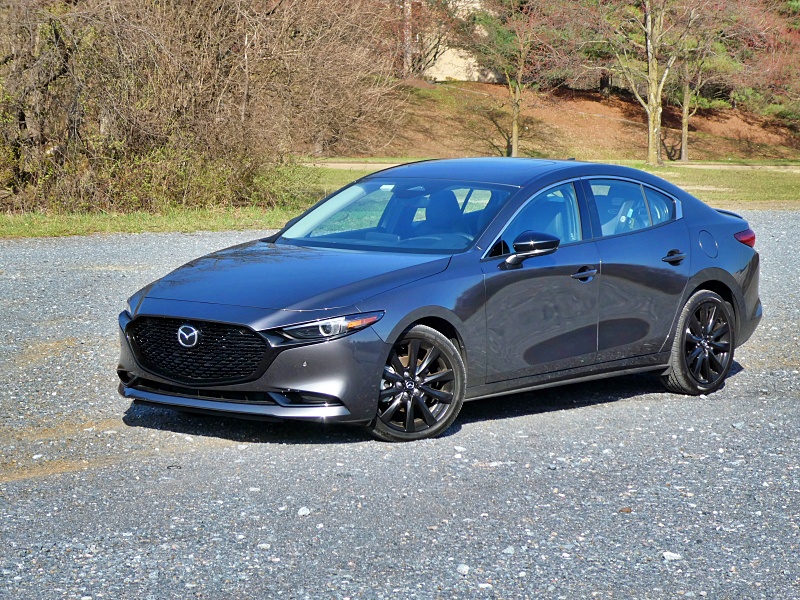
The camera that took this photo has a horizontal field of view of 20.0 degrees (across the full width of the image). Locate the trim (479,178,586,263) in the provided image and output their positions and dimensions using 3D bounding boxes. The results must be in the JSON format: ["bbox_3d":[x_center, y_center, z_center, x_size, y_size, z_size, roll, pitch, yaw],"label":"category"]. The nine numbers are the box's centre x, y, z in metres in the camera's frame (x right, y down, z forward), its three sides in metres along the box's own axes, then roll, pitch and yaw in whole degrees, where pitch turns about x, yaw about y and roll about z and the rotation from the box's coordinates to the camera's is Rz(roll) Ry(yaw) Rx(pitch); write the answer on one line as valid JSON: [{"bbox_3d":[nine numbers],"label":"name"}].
[{"bbox_3d":[0.758,-0.475,13.003,0.144,0.447,1.150,-8,-2,42],"label":"trim"}]

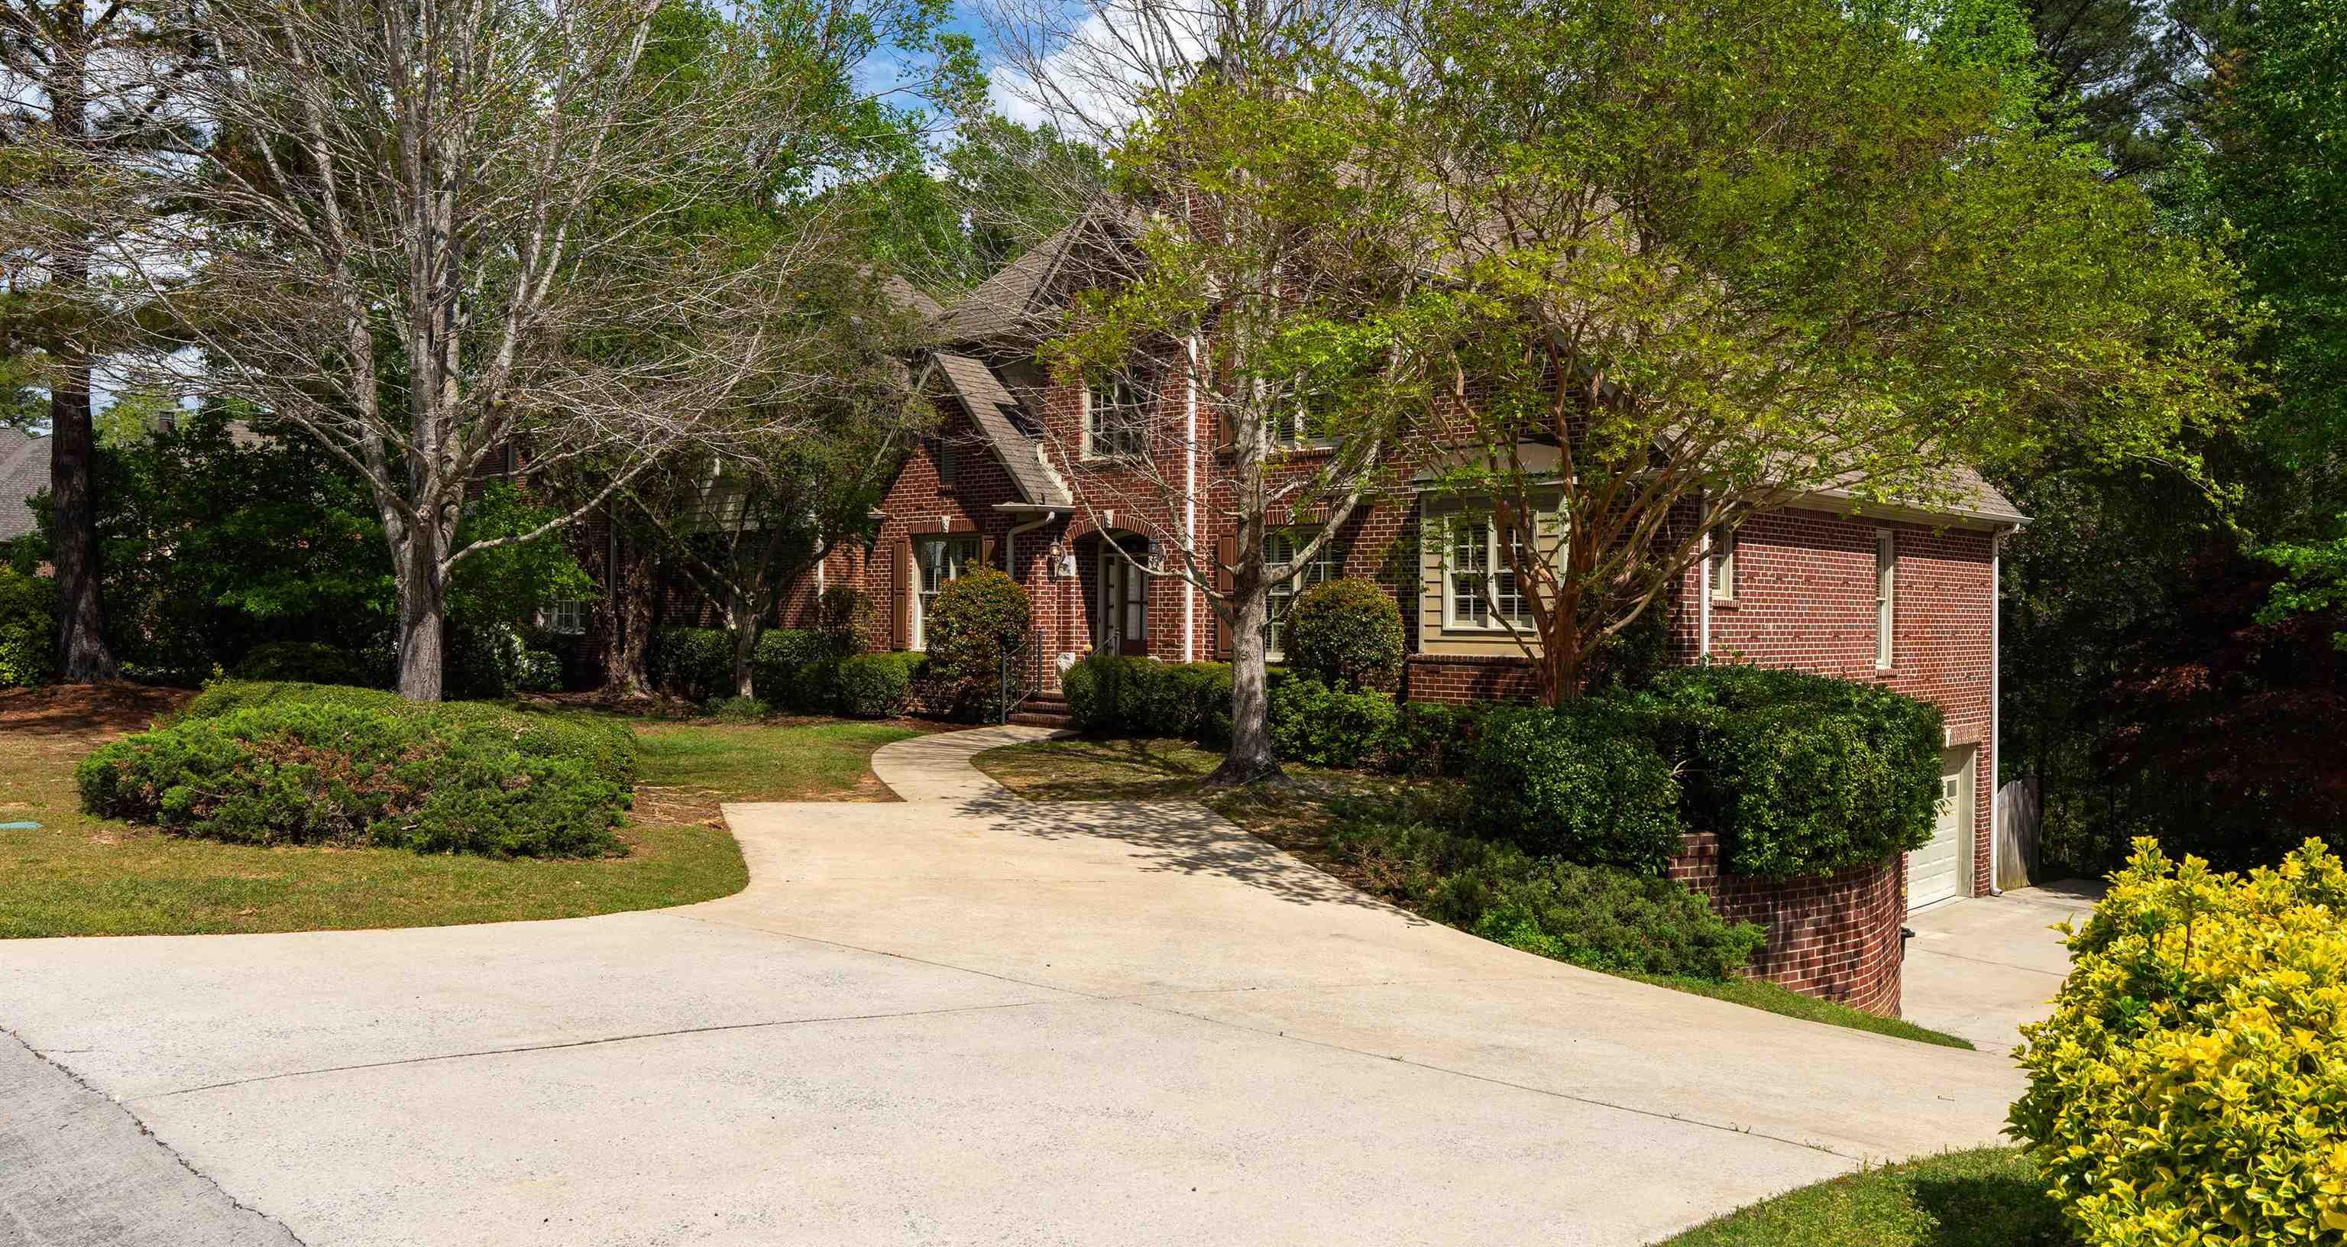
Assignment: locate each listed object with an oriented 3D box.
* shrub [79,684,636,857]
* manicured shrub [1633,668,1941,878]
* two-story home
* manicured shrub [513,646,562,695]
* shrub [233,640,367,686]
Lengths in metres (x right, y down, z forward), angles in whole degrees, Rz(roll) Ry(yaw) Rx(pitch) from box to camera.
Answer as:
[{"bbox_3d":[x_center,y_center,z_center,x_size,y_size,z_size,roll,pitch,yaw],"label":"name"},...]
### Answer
[{"bbox_3d":[-5.980,1.000,13.000,3.700,0.880,3.600,0,0,-25],"label":"shrub"},{"bbox_3d":[5.600,1.220,15.800,2.400,1.450,3.600,1,0,20],"label":"manicured shrub"},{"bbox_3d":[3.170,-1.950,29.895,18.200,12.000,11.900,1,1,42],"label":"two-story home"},{"bbox_3d":[-9.730,0.720,27.000,0.760,0.740,0.760,0,0,-20],"label":"manicured shrub"},{"bbox_3d":[-11.650,0.600,23.500,1.800,0.850,1.600,0,0,-26],"label":"shrub"}]

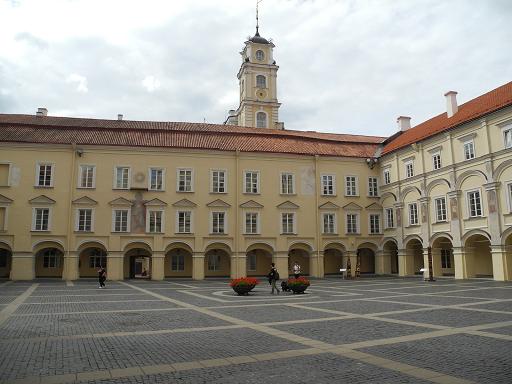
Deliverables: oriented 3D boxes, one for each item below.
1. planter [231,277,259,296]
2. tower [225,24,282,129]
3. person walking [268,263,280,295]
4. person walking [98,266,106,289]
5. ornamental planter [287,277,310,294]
[{"bbox_3d":[-0.583,5.195,22.989,1.600,1.050,1.600,0,-10,0],"label":"planter"},{"bbox_3d":[0.387,-7.464,64.184,7.000,40.000,7.000,2,-10,-11],"label":"tower"},{"bbox_3d":[1.014,4.913,23.548,0.650,1.750,0.550,-1,-10,6],"label":"person walking"},{"bbox_3d":[-11.050,6.109,29.942,0.500,1.680,0.500,5,-11,-30],"label":"person walking"},{"bbox_3d":[2.410,5.279,23.584,1.320,1.000,1.320,0,-10,0],"label":"ornamental planter"}]

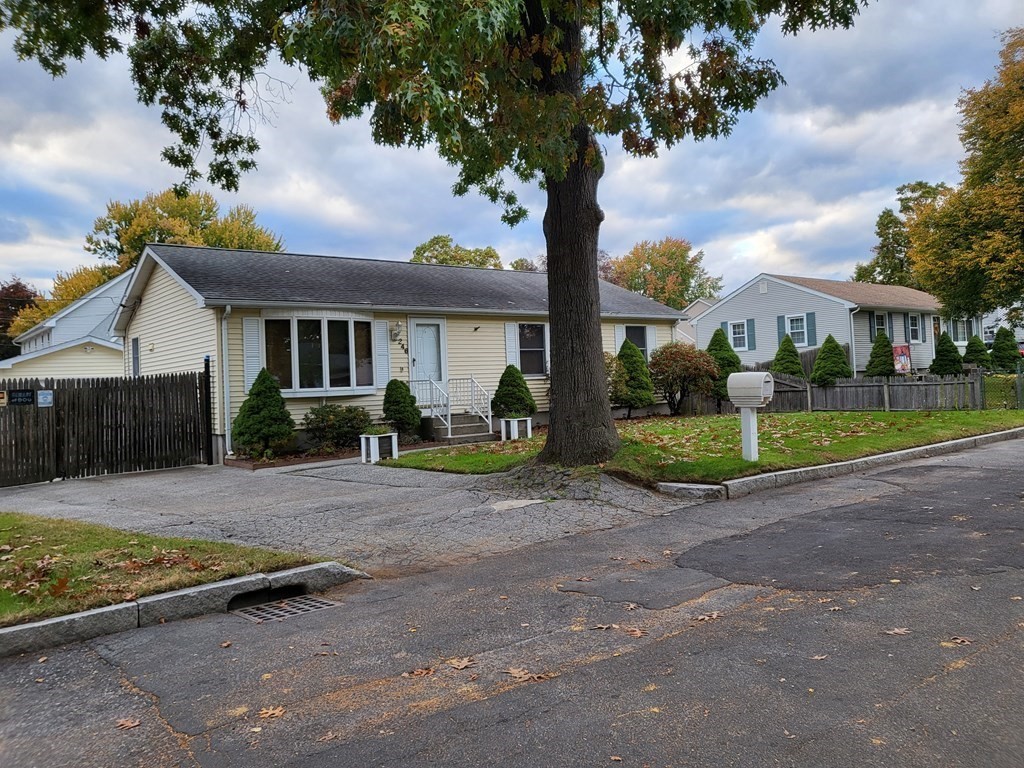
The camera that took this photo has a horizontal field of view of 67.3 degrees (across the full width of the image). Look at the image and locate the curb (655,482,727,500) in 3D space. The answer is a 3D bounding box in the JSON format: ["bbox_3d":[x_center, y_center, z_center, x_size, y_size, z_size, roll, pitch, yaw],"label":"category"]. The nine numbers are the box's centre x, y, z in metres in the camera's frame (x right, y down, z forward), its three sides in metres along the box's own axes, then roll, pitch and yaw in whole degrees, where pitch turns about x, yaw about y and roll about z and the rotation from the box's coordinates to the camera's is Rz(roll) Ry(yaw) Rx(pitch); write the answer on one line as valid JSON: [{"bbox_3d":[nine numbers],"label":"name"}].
[{"bbox_3d":[2.278,1.358,9.808,0.150,0.180,1.000,-2,0,-39],"label":"curb"}]

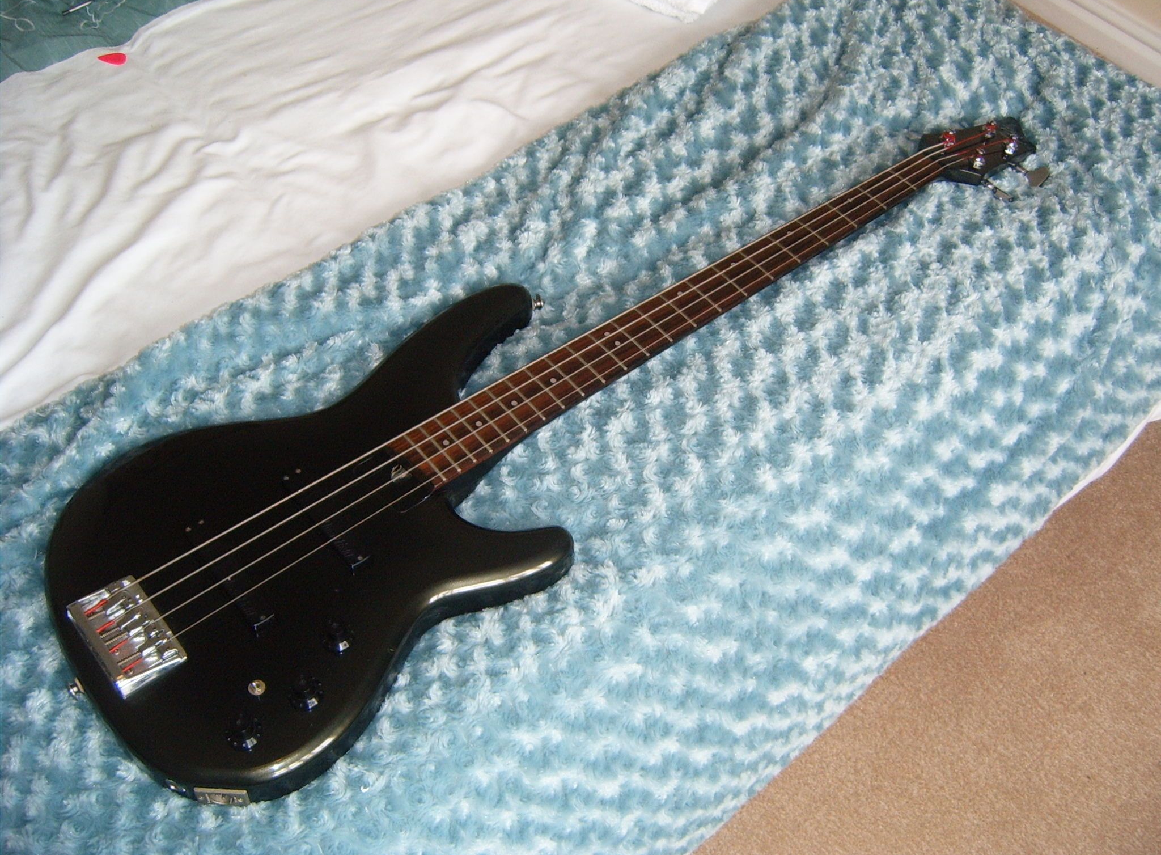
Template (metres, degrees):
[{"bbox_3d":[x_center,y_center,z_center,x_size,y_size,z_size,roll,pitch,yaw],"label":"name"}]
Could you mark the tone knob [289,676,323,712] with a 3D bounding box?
[{"bbox_3d":[-0.188,0.180,0.870,0.023,0.015,0.023,2,51,-3],"label":"tone knob"}]

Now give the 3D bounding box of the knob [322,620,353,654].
[{"bbox_3d":[-0.172,0.146,0.897,0.022,0.015,0.022,2,51,-3],"label":"knob"}]

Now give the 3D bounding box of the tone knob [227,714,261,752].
[{"bbox_3d":[-0.225,0.202,0.849,0.023,0.015,0.023,2,51,-3],"label":"tone knob"}]

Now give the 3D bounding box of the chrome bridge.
[{"bbox_3d":[-0.318,0.142,0.888,0.049,0.015,0.084,-31,60,-26],"label":"chrome bridge"}]

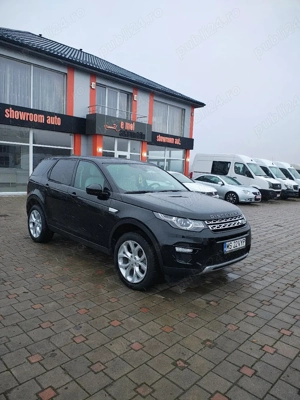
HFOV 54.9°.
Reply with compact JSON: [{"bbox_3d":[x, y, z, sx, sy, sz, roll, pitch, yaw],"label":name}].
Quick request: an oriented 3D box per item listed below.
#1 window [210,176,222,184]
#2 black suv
[{"bbox_3d":[3.294,-0.974,14.296,0.090,0.380,0.850,-3,8,-44],"label":"window"},{"bbox_3d":[-0.545,0.062,5.070,1.970,1.700,4.580,-3,9,-45],"label":"black suv"}]

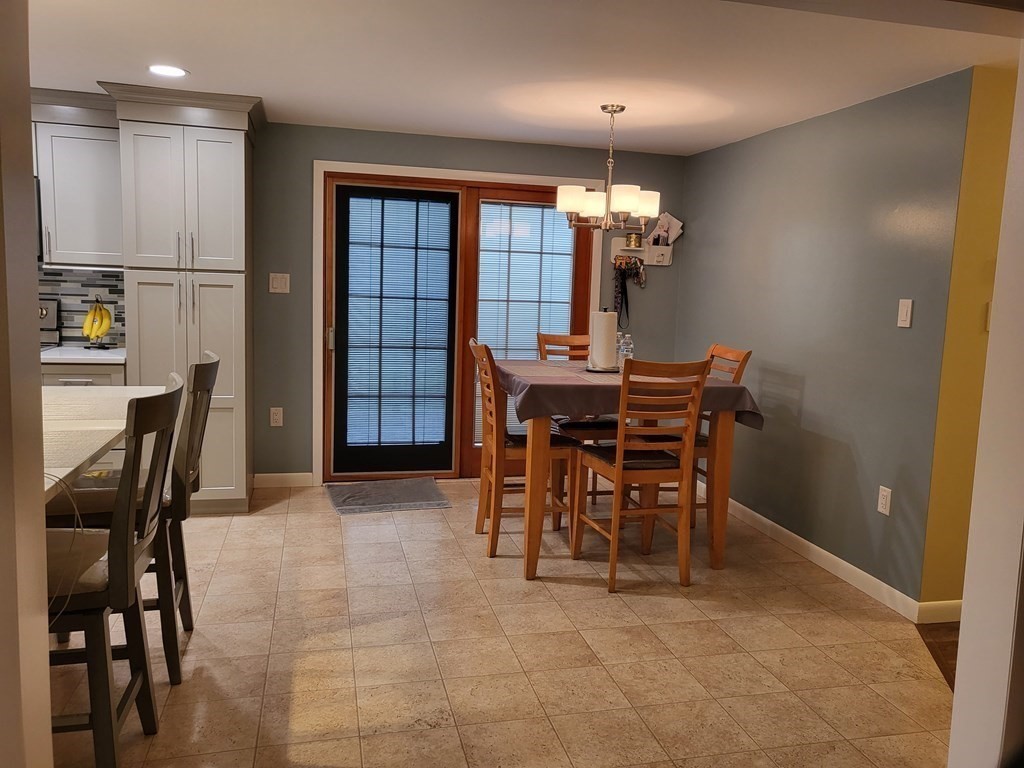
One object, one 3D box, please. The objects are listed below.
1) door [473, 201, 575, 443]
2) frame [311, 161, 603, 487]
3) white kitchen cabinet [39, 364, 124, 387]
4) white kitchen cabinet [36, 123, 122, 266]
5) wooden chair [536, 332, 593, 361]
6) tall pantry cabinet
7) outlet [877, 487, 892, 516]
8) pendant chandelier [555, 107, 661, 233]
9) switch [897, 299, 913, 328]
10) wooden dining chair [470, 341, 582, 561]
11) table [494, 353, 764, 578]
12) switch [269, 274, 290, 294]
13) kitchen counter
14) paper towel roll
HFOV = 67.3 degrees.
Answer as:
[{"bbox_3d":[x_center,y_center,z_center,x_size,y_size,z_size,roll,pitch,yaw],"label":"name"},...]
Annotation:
[{"bbox_3d":[0.095,-0.409,5.369,0.700,1.670,0.060,0,7,-14],"label":"door"},{"bbox_3d":[-0.345,-0.364,5.224,1.945,2.090,0.120,0,7,-14],"label":"frame"},{"bbox_3d":[-2.449,0.287,4.520,0.490,0.880,0.586,0,8,-14],"label":"white kitchen cabinet"},{"bbox_3d":[-2.394,-1.058,4.426,0.460,0.770,0.335,0,7,-14],"label":"white kitchen cabinet"},{"bbox_3d":[0.402,0.252,4.637,0.430,1.060,0.540,0,7,-14],"label":"wooden chair"},{"bbox_3d":[-1.856,-0.379,4.507,0.635,2.190,0.610,0,7,-14],"label":"tall pantry cabinet"},{"bbox_3d":[1.727,0.543,3.569,0.008,0.122,0.077,0,8,-14],"label":"outlet"},{"bbox_3d":[0.528,-1.140,4.097,0.490,0.644,0.490,6,9,28],"label":"pendant chandelier"},{"bbox_3d":[1.761,-0.316,3.452,0.008,0.122,0.078,0,8,-14],"label":"switch"},{"bbox_3d":[0.066,0.315,4.018,0.550,1.060,0.430,0,7,-14],"label":"wooden dining chair"},{"bbox_3d":[0.455,0.389,4.128,1.090,0.915,1.090,0,7,-14],"label":"table"},{"bbox_3d":[-1.487,-0.644,4.929,0.124,0.121,0.008,0,8,-14],"label":"switch"},{"bbox_3d":[-2.429,-0.164,4.450,0.490,0.035,0.606,0,8,-14],"label":"kitchen counter"},{"bbox_3d":[0.522,-0.240,4.289,0.145,0.300,0.145,2,8,0],"label":"paper towel roll"}]

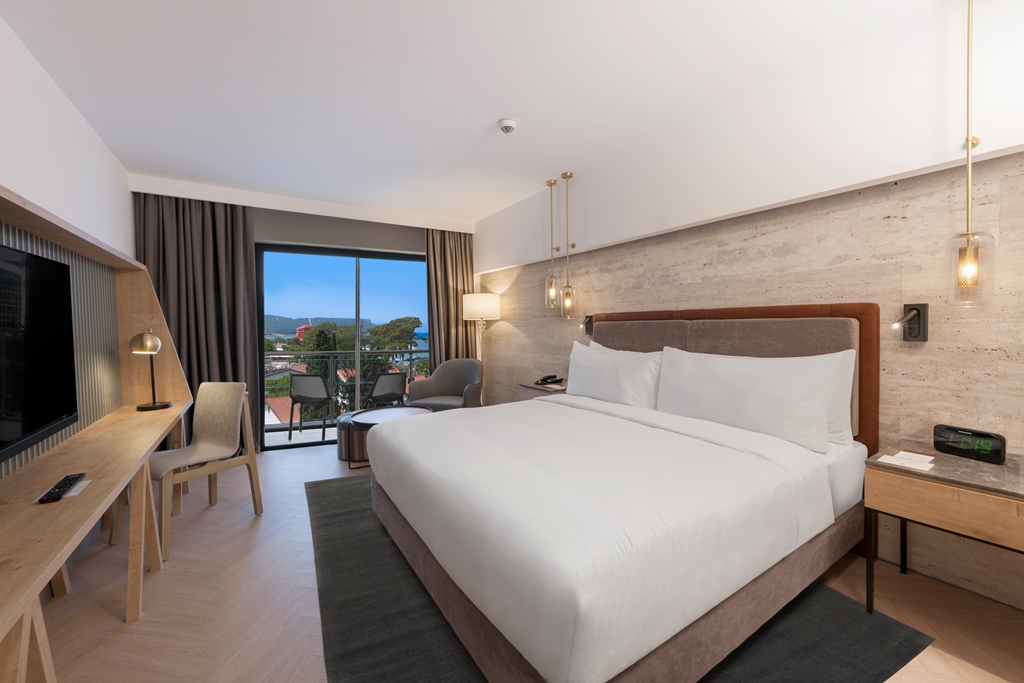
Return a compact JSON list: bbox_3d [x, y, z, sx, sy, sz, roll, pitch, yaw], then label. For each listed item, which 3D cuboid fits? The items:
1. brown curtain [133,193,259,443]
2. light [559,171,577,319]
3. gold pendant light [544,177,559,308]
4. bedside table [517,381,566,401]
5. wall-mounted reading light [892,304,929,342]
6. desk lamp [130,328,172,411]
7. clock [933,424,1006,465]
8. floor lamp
[{"bbox_3d":[-2.981,-0.109,3.810,0.883,2.475,0.136,-2,3,-33],"label":"brown curtain"},{"bbox_3d":[0.529,-0.884,3.739,0.132,1.345,0.132,-2,3,-33],"label":"light"},{"bbox_3d":[0.399,-0.944,3.923,0.132,1.236,0.132,-1,2,0],"label":"gold pendant light"},{"bbox_3d":[0.411,0.753,3.849,0.501,0.655,0.510,-2,3,-33],"label":"bedside table"},{"bbox_3d":[1.907,-0.089,1.909,0.091,0.175,0.100,-2,3,-33],"label":"wall-mounted reading light"},{"bbox_3d":[-2.426,0.176,2.680,0.182,0.510,0.191,-2,3,-33],"label":"desk lamp"},{"bbox_3d":[1.960,0.435,1.709,0.055,0.114,0.203,-1,2,-15],"label":"clock"},{"bbox_3d":[-0.368,0.232,4.910,0.455,1.638,0.455,-2,3,-33],"label":"floor lamp"}]

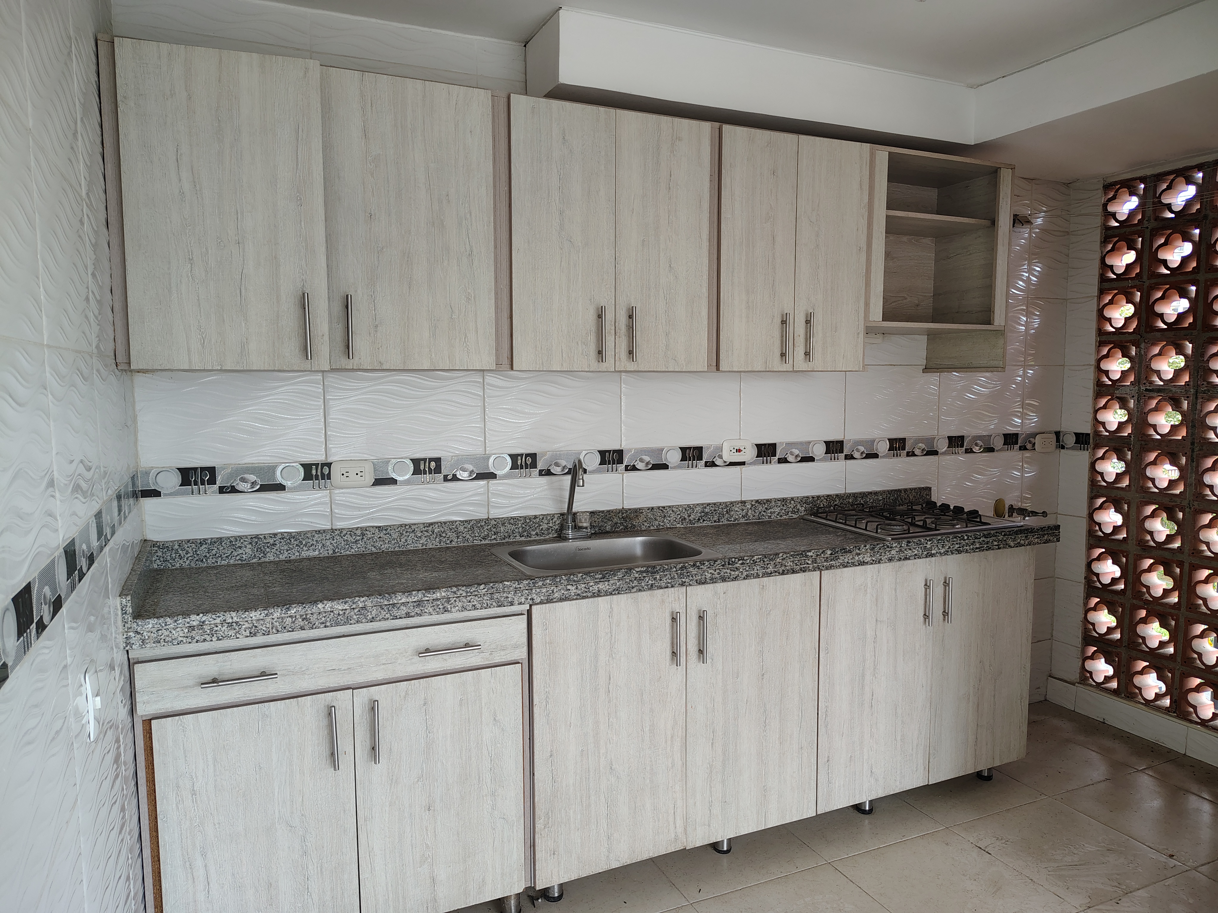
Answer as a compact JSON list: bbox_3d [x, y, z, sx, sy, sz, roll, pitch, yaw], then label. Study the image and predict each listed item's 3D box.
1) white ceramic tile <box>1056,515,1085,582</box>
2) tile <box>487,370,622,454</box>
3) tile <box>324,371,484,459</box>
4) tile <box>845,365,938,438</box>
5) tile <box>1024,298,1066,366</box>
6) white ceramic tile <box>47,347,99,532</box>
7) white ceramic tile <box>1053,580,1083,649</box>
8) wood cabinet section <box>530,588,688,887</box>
[{"bbox_3d":[1.921,0.382,3.508,0.010,0.270,0.138,-3,6,-24],"label":"white ceramic tile"},{"bbox_3d":[-0.169,-0.152,2.609,0.446,0.267,0.010,-3,6,-24],"label":"tile"},{"bbox_3d":[-0.576,-0.132,2.420,0.453,0.273,0.010,-3,6,-24],"label":"tile"},{"bbox_3d":[1.063,-0.206,3.158,0.446,0.267,0.010,-3,6,-24],"label":"tile"},{"bbox_3d":[1.786,-0.508,3.455,0.231,0.267,0.010,-3,6,-24],"label":"tile"},{"bbox_3d":[-0.833,-0.028,1.323,0.010,0.273,0.451,-3,6,-24],"label":"white ceramic tile"},{"bbox_3d":[1.922,0.651,3.533,0.010,0.271,0.138,-3,6,-24],"label":"white ceramic tile"},{"bbox_3d":[-0.090,0.705,2.434,0.434,0.736,0.500,-3,6,-24],"label":"wood cabinet section"}]

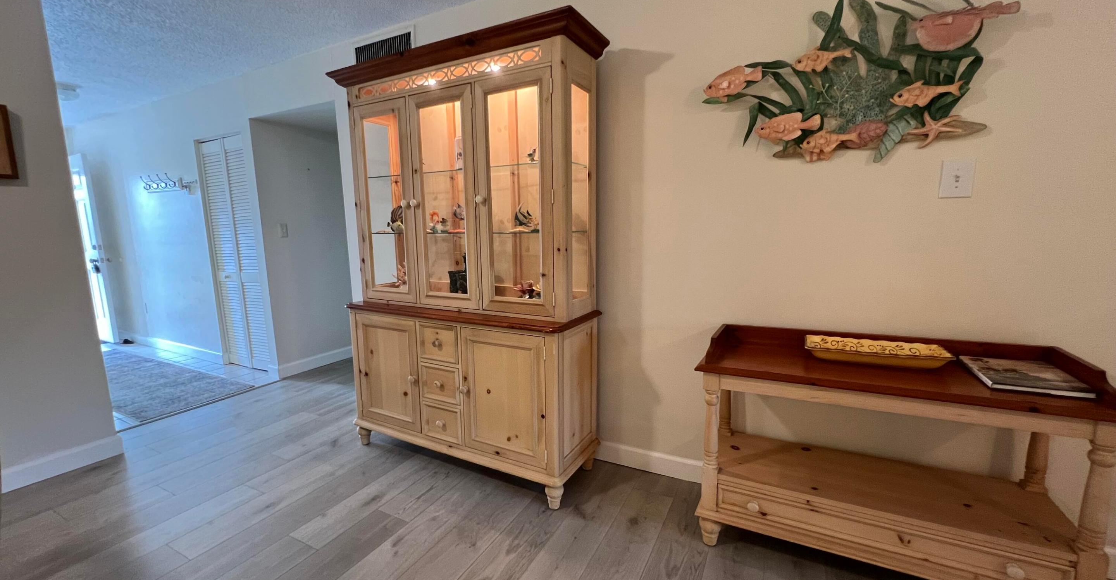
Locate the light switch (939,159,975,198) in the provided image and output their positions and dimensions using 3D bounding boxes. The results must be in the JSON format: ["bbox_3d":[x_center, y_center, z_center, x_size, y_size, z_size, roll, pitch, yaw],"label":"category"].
[{"bbox_3d":[1.398,-0.389,1.466,0.086,0.128,0.020,4,9,27],"label":"light switch"}]

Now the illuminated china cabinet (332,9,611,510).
[{"bbox_3d":[-0.474,-0.097,2.176,1.400,2.033,0.438,4,9,27],"label":"illuminated china cabinet"}]

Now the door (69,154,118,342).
[{"bbox_3d":[-5.396,-0.439,4.793,0.910,2.030,0.045,4,9,27],"label":"door"}]

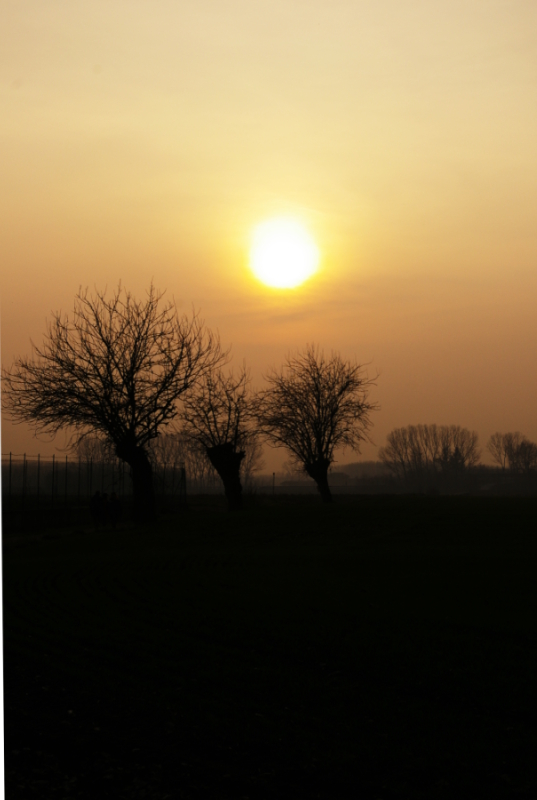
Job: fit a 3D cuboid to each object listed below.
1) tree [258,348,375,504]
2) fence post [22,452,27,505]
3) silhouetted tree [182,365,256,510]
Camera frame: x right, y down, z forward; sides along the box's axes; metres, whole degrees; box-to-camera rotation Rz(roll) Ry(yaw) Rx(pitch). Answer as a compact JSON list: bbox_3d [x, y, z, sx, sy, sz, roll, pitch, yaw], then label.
[{"bbox_3d":[4.700,2.350,167.000,12.200,15.800,12.200,0,-3,0],"label":"tree"},{"bbox_3d":[-10.360,3.401,71.000,0.090,2.300,0.090,0,-3,0],"label":"fence post"},{"bbox_3d":[-3.550,2.717,121.000,5.500,10.600,5.500,0,-3,0],"label":"silhouetted tree"}]

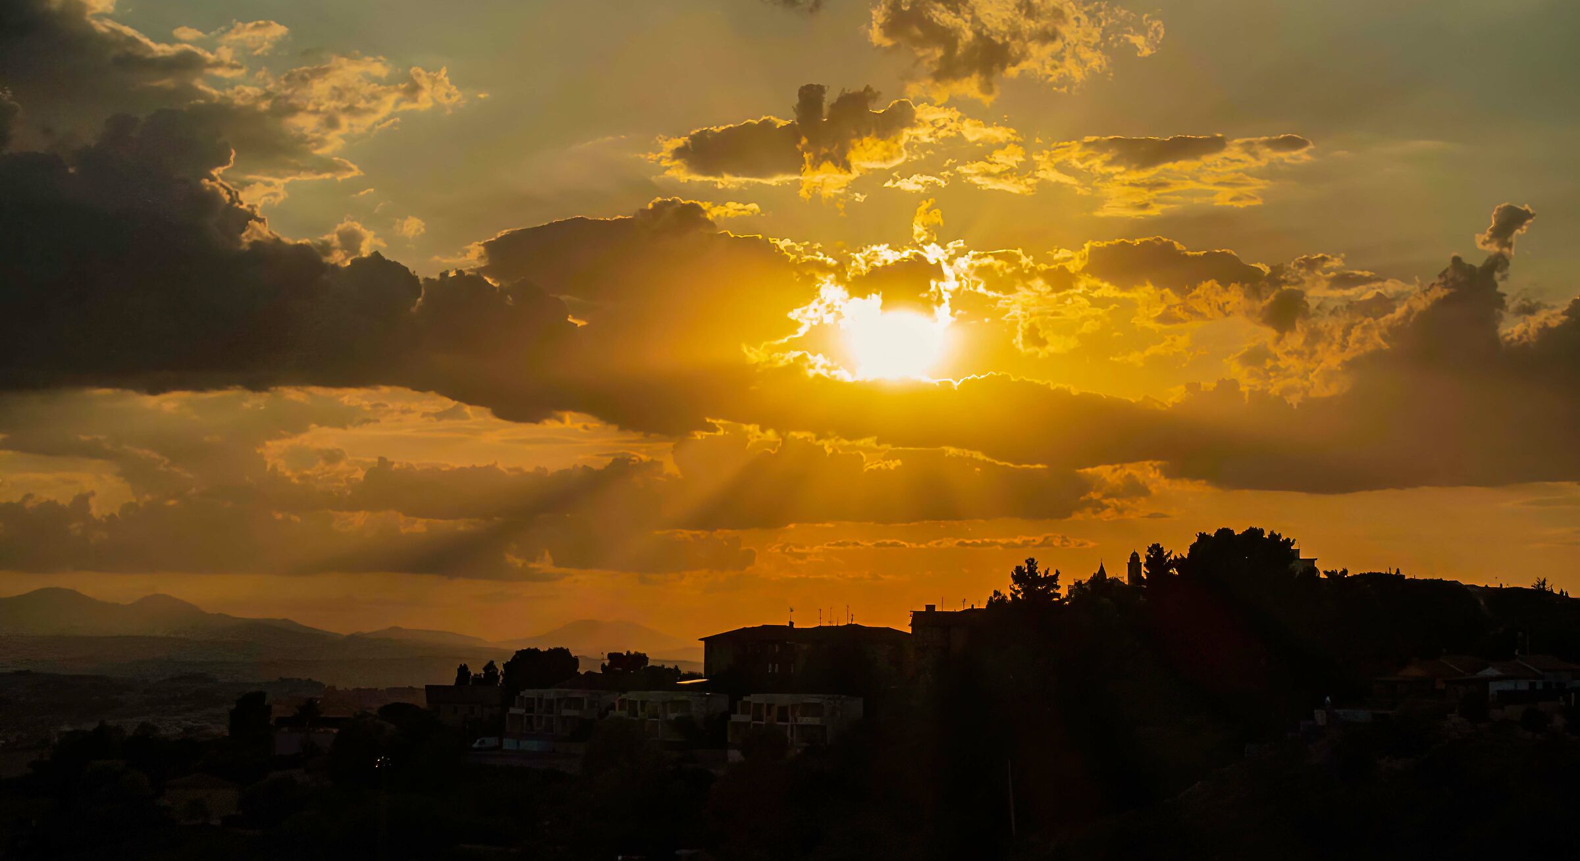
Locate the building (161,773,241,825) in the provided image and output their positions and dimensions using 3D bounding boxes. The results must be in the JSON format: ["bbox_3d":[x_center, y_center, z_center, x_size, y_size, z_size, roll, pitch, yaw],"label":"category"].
[{"bbox_3d":[-70.842,44.322,370.000,9.500,6.260,9.000,0,-4,-5],"label":"building"}]

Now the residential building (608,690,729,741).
[{"bbox_3d":[-18.523,43.645,468.000,14.500,7.920,12.500,-2,-4,23],"label":"residential building"}]

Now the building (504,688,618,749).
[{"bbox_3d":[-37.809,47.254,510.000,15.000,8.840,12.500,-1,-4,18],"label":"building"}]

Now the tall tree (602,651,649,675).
[{"bbox_3d":[-29.772,43.392,555.000,8.400,6.930,8.000,0,-4,0],"label":"tall tree"}]

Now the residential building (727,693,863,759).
[{"bbox_3d":[0.946,40.775,428.000,15.000,8.280,12.500,-2,-4,21],"label":"residential building"}]

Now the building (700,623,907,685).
[{"bbox_3d":[2.511,37.585,500.000,33.000,12.090,14.000,0,-4,-5],"label":"building"}]

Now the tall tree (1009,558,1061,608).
[{"bbox_3d":[40.279,25.679,505.000,8.500,9.560,8.300,0,-4,0],"label":"tall tree"}]

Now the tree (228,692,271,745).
[{"bbox_3d":[-75.592,40.879,430.000,6.200,8.840,6.200,0,-4,0],"label":"tree"}]

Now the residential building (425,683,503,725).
[{"bbox_3d":[-55.797,47.167,525.000,13.300,7.400,9.500,0,-4,-5],"label":"residential building"}]

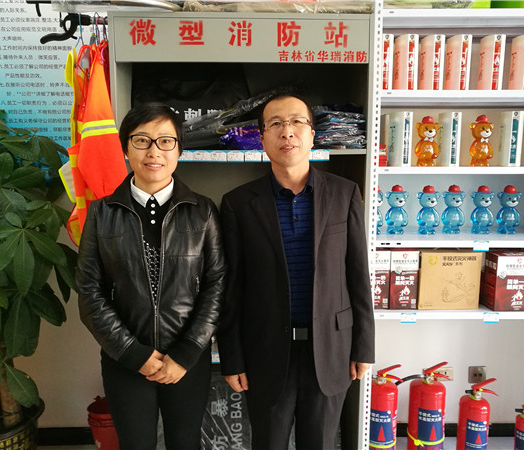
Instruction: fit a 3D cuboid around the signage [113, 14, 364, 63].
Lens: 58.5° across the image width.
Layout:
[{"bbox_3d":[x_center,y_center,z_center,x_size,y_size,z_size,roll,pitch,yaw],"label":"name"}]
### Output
[{"bbox_3d":[-0.071,-0.688,1.745,0.947,0.165,0.030,0,8,-2],"label":"signage"}]

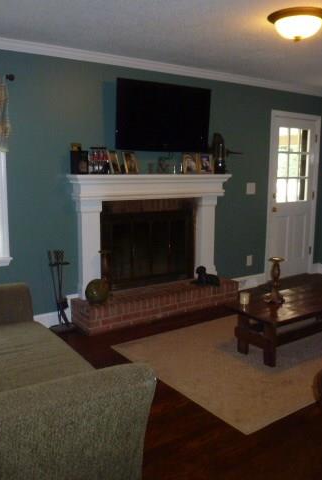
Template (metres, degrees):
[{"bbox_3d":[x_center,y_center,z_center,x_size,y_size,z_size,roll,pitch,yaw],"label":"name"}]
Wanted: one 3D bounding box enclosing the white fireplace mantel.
[{"bbox_3d":[-0.035,-0.078,4.413,1.790,1.130,0.200,-6,12,-34],"label":"white fireplace mantel"}]

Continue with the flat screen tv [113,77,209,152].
[{"bbox_3d":[0.048,-1.158,4.241,1.060,0.610,0.065,-6,12,-34],"label":"flat screen tv"}]

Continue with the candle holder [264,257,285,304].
[{"bbox_3d":[0.918,0.312,3.522,0.145,0.360,0.145,-6,12,-34],"label":"candle holder"}]

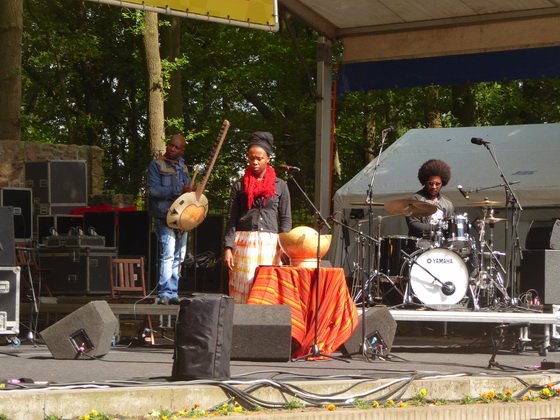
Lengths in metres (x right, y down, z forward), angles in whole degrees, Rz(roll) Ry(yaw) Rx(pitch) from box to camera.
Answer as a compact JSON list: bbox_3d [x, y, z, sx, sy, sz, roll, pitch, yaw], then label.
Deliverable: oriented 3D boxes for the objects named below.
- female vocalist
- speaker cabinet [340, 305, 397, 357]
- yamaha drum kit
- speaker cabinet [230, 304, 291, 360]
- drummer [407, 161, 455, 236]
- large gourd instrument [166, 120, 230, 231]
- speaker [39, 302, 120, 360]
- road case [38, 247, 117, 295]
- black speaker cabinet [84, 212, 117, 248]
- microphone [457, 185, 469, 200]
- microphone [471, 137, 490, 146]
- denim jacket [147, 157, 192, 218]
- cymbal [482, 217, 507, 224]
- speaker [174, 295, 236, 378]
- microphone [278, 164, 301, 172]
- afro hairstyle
[{"bbox_3d":[-0.185,0.268,18.000,0.550,1.820,0.360,0,0,6],"label":"female vocalist"},{"bbox_3d":[0.757,1.038,18.900,0.520,0.455,0.620,1,0,-5],"label":"speaker cabinet"},{"bbox_3d":[1.519,0.426,21.900,1.550,1.100,1.400,1,0,-7],"label":"yamaha drum kit"},{"bbox_3d":[-0.217,1.006,17.900,0.630,0.460,0.530,1,0,0],"label":"speaker cabinet"},{"bbox_3d":[1.523,0.213,22.100,0.560,1.440,0.700,1,0,-6],"label":"drummer"},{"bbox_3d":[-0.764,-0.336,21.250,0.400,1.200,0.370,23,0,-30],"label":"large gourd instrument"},{"bbox_3d":[-1.610,0.950,17.450,0.510,0.450,0.600,0,0,5],"label":"speaker"},{"bbox_3d":[-2.281,0.681,24.600,0.660,0.540,0.600,0,0,33],"label":"road case"},{"bbox_3d":[-2.063,0.471,25.100,0.400,0.880,0.480,1,0,-2],"label":"black speaker cabinet"},{"bbox_3d":[1.822,-0.175,21.800,0.055,0.168,0.055,-38,-18,0],"label":"microphone"},{"bbox_3d":[1.836,-0.627,20.000,0.170,0.050,0.050,9,-1,-6],"label":"microphone"},{"bbox_3d":[-1.103,-0.221,21.500,0.430,0.620,0.330,1,0,-30],"label":"denim jacket"},{"bbox_3d":[1.975,0.093,20.300,0.340,0.050,0.340,0,0,0],"label":"cymbal"},{"bbox_3d":[-0.527,0.882,15.050,0.380,0.580,0.380,0,0,12],"label":"speaker"},{"bbox_3d":[0.075,-0.328,17.250,0.185,0.050,0.050,12,3,18],"label":"microphone"},{"bbox_3d":[1.560,-0.381,22.200,0.335,0.290,0.320,1,0,-6],"label":"afro hairstyle"}]

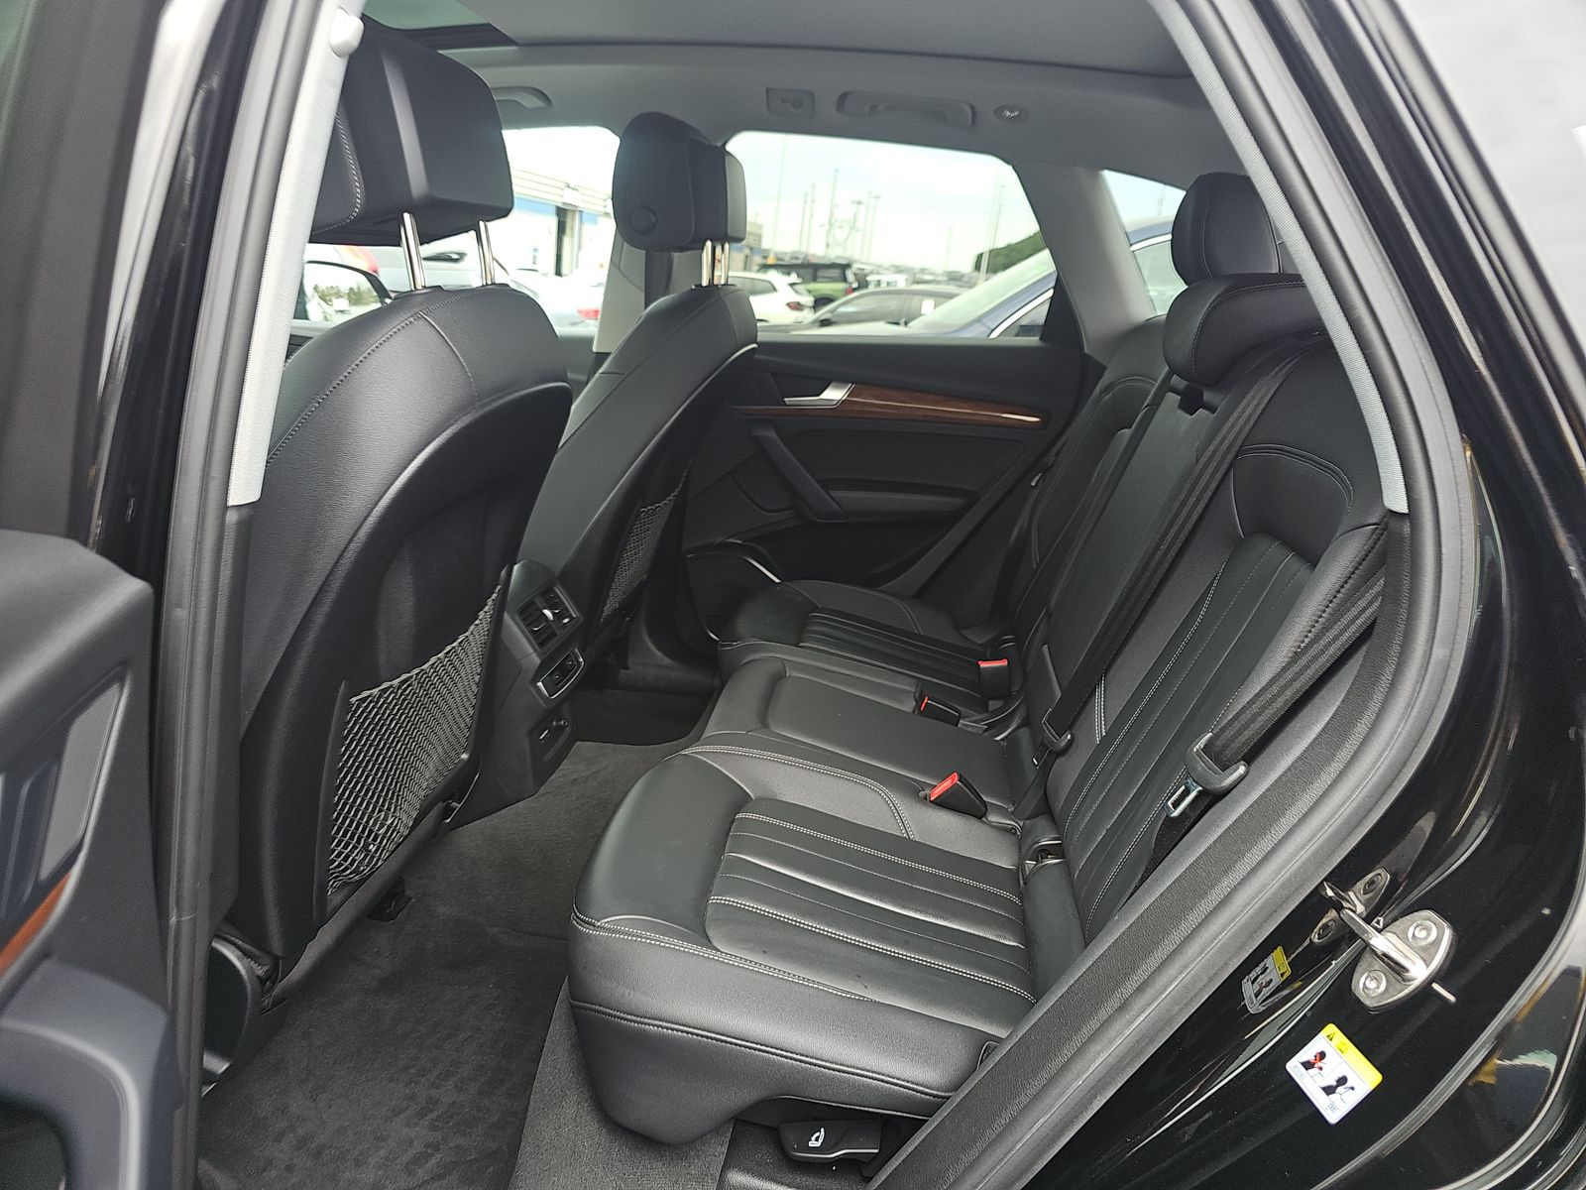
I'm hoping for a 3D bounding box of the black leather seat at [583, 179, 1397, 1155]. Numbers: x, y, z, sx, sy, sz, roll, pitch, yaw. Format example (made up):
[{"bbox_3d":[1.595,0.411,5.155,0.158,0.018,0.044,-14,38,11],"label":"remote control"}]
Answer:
[{"bbox_3d":[0.255,-0.079,1.418,0.840,1.000,1.250,5,18,6],"label":"black leather seat"}]

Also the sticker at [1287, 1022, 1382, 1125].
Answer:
[{"bbox_3d":[0.342,0.302,0.665,0.002,0.043,0.051,37,9,-19],"label":"sticker"}]

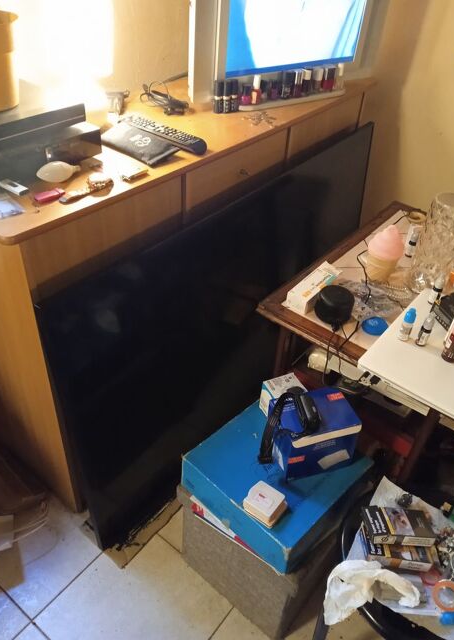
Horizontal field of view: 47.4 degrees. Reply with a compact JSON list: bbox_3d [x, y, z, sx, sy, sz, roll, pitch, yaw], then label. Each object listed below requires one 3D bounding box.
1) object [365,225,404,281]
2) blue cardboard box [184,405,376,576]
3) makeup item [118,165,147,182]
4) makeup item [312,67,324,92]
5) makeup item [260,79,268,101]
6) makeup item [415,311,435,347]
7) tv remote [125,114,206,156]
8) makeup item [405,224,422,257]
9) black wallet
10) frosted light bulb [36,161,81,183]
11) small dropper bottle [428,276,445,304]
[{"bbox_3d":[0.413,-0.172,1.350,0.090,0.153,0.090,3,40,-3],"label":"object"},{"bbox_3d":[0.099,0.312,1.058,0.270,0.093,0.270,31,45,32],"label":"blue cardboard box"},{"bbox_3d":[-0.181,-0.285,1.023,0.029,0.010,0.056,20,40,21],"label":"makeup item"},{"bbox_3d":[0.260,-0.684,1.477,0.024,0.062,0.024,3,38,-2],"label":"makeup item"},{"bbox_3d":[0.109,-0.671,1.509,0.024,0.052,0.024,-23,44,-31],"label":"makeup item"},{"bbox_3d":[0.437,0.021,1.142,0.021,0.082,0.021,3,40,-3],"label":"makeup item"},{"bbox_3d":[-0.134,-0.390,1.093,0.220,0.018,0.047,31,46,28],"label":"tv remote"},{"bbox_3d":[0.530,-0.219,1.472,0.021,0.086,0.021,3,40,-3],"label":"makeup item"},{"bbox_3d":[-0.191,-0.380,1.112,0.182,0.019,0.090,32,46,30],"label":"black wallet"},{"bbox_3d":[-0.294,-0.261,0.911,0.037,0.037,0.092,31,36,27],"label":"frosted light bulb"},{"bbox_3d":[0.512,-0.074,1.268,0.021,0.079,0.021,3,40,-3],"label":"small dropper bottle"}]

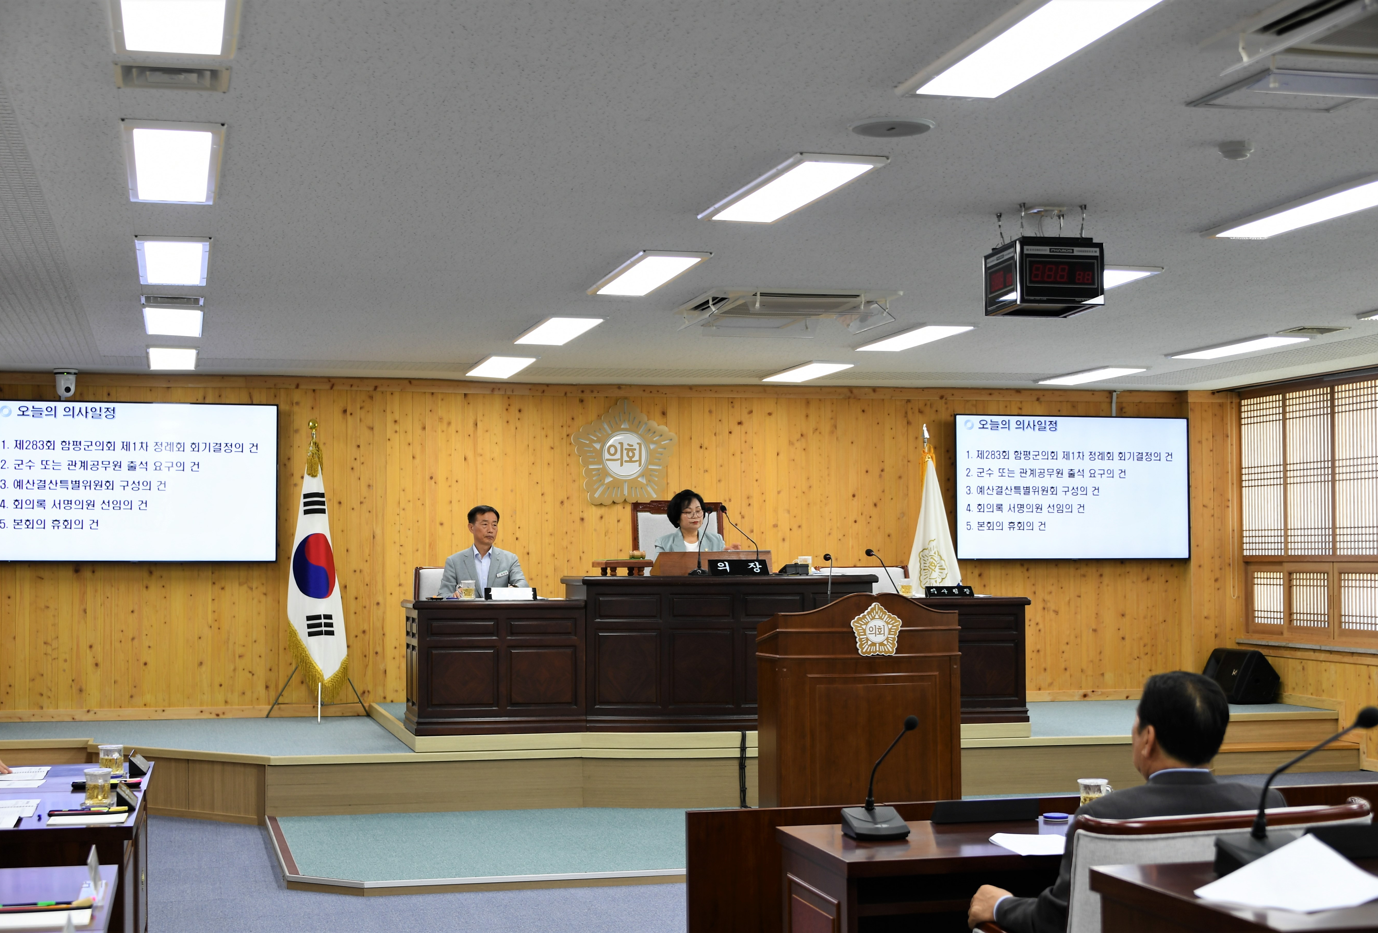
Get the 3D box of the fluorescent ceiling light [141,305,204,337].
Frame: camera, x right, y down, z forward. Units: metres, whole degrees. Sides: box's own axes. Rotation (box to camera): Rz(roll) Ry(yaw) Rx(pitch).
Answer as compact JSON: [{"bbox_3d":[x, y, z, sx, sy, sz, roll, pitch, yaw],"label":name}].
[{"bbox_3d":[-2.803,-0.790,10.573,0.310,0.050,1.220,1,-3,-15],"label":"fluorescent ceiling light"}]

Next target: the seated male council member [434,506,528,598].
[{"bbox_3d":[-1.244,0.911,11.760,0.550,1.320,0.720,1,-3,-15],"label":"seated male council member"}]

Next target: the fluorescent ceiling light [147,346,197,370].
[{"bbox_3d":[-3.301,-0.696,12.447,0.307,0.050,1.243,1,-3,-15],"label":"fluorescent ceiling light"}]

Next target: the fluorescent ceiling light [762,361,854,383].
[{"bbox_3d":[0.805,-0.662,13.332,0.310,0.050,1.220,1,-3,-15],"label":"fluorescent ceiling light"}]

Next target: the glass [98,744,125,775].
[{"bbox_3d":[-1.953,0.986,6.566,0.085,0.094,0.088,1,-3,-15],"label":"glass"}]

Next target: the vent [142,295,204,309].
[{"bbox_3d":[-2.602,-0.828,9.803,0.306,0.035,0.310,1,-3,-15],"label":"vent"}]

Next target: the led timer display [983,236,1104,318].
[{"bbox_3d":[1.339,-0.704,7.351,0.333,0.235,0.371,0,-3,-10],"label":"led timer display"}]

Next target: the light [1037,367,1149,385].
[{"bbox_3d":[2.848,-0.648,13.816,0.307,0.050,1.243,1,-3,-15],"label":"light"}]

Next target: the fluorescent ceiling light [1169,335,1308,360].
[{"bbox_3d":[3.357,-0.724,11.904,0.310,0.036,1.220,1,-3,-15],"label":"fluorescent ceiling light"}]

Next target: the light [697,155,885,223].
[{"bbox_3d":[0.355,-0.991,7.036,0.310,0.036,1.220,1,-3,-15],"label":"light"}]

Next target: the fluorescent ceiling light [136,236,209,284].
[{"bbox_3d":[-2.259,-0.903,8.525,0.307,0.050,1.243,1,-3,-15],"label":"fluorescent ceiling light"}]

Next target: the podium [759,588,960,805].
[{"bbox_3d":[0.822,1.237,9.469,0.936,1.245,0.390,1,-3,-15],"label":"podium"}]

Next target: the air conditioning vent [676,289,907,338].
[{"bbox_3d":[0.491,-0.790,9.909,0.950,0.110,0.950,1,-3,-15],"label":"air conditioning vent"}]

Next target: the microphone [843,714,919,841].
[{"bbox_3d":[0.456,0.732,4.596,0.172,0.275,0.155,1,-3,-19],"label":"microphone"}]

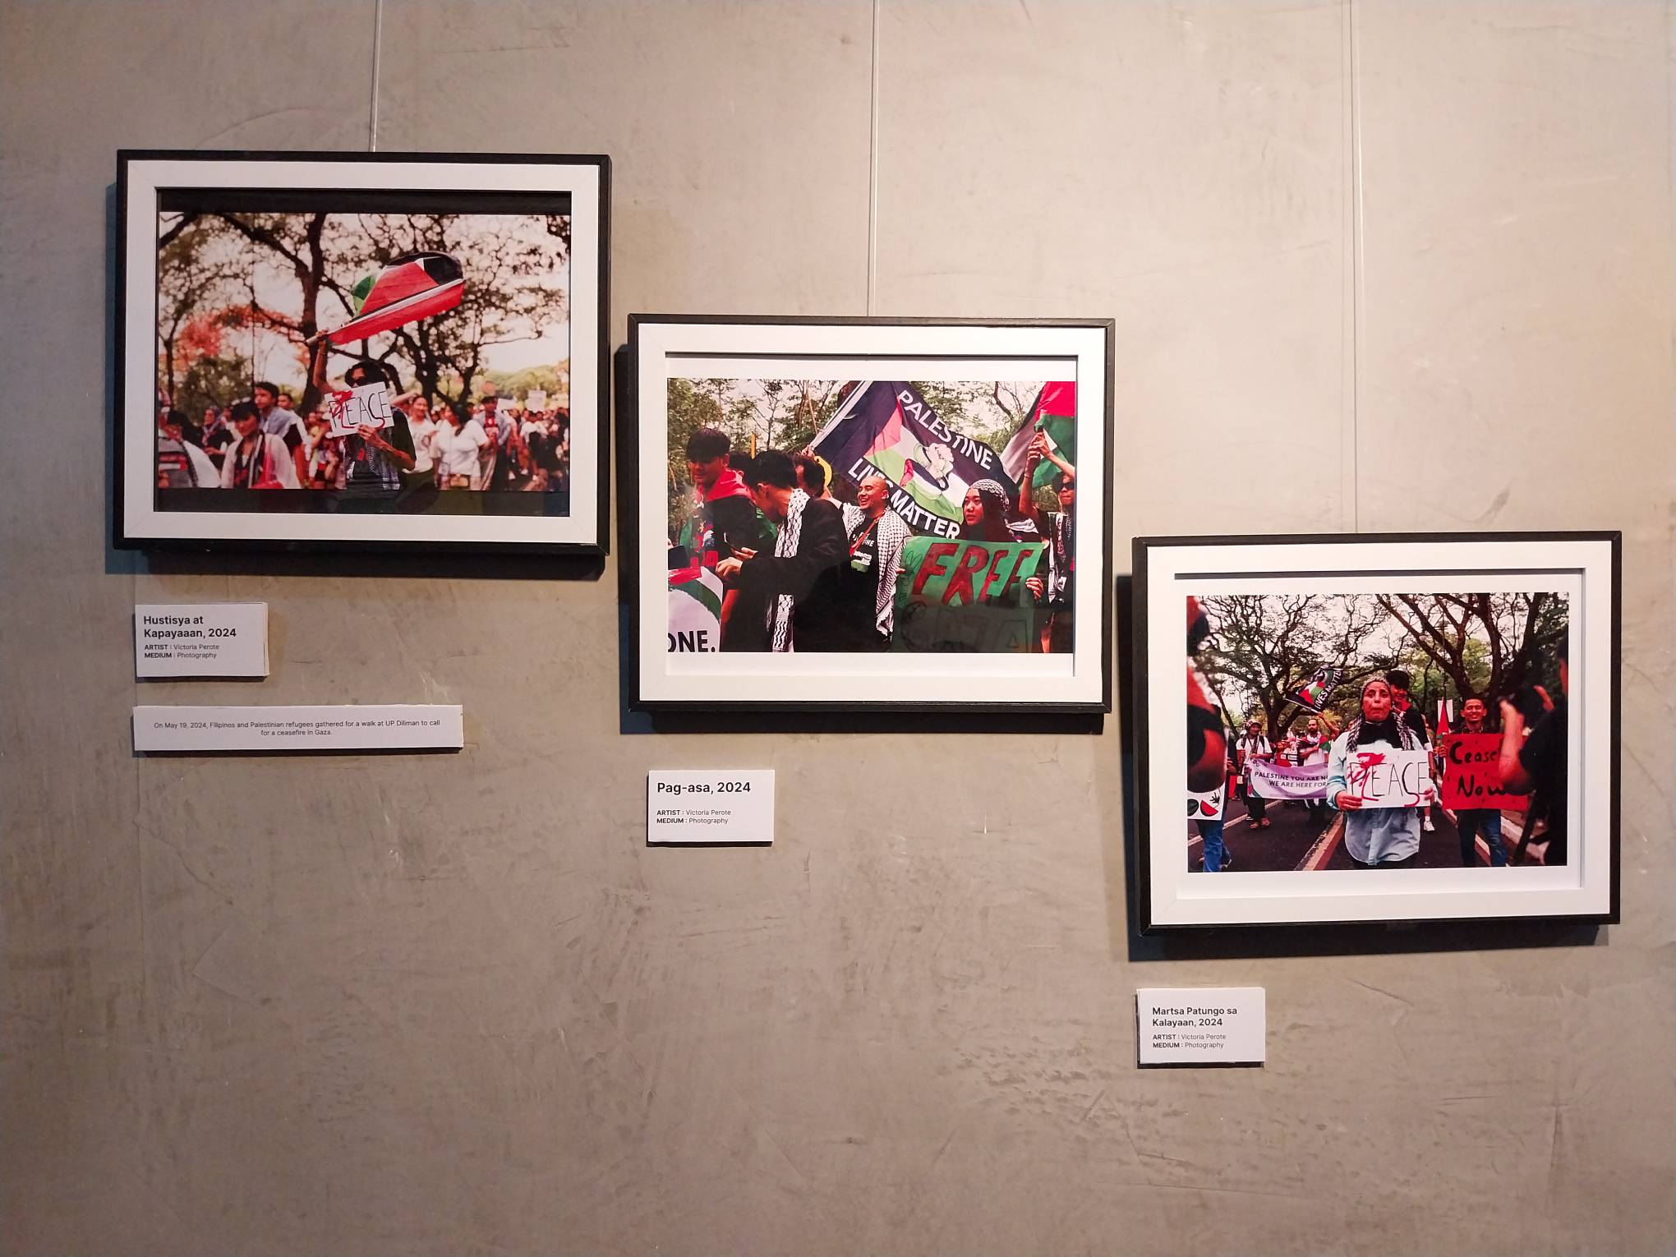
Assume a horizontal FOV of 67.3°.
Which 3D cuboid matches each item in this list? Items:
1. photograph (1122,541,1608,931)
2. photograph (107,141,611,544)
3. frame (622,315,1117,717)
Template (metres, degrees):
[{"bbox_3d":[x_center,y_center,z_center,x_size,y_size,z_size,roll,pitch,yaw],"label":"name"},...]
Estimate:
[{"bbox_3d":[0.460,0.087,1.079,0.411,0.335,0.026,-1,1,-1],"label":"photograph"},{"bbox_3d":[-0.399,-0.232,1.067,0.411,0.335,0.026,1,1,-1],"label":"photograph"},{"bbox_3d":[0.028,-0.097,1.073,0.411,0.335,0.026,0,1,-1],"label":"frame"}]

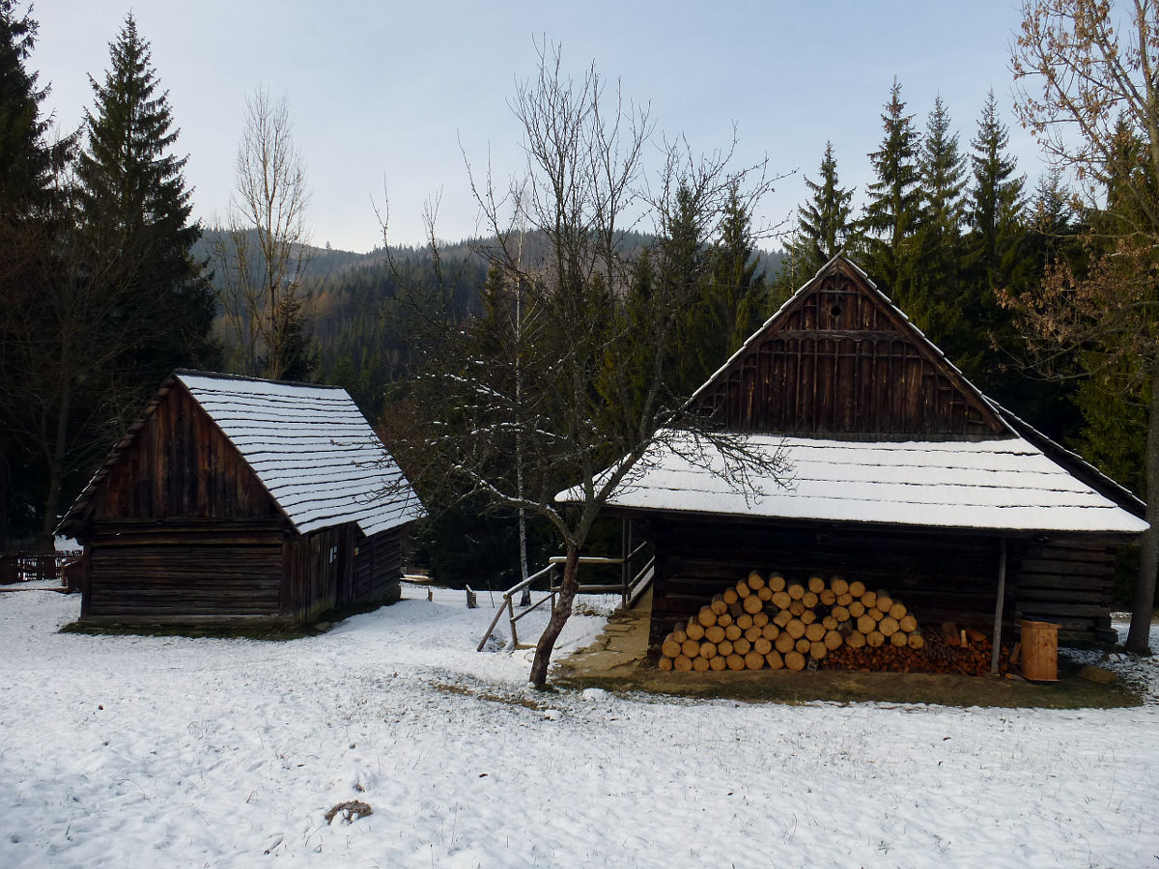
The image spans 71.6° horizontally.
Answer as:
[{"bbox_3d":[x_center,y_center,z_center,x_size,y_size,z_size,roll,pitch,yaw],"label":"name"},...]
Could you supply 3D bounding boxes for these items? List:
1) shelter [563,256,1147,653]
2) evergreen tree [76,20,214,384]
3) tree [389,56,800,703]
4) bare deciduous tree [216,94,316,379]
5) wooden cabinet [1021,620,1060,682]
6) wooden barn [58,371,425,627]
[{"bbox_3d":[4.850,0.350,17.200,9.300,7.000,8.600,0,0,9],"label":"shelter"},{"bbox_3d":[-19.400,-7.200,36.000,6.400,23.500,6.400,0,0,0],"label":"evergreen tree"},{"bbox_3d":[0.160,-0.970,11.800,5.800,9.400,5.300,0,0,0],"label":"tree"},{"bbox_3d":[-15.800,-6.400,40.500,5.000,22.000,4.800,0,0,0],"label":"bare deciduous tree"},{"bbox_3d":[7.150,3.400,12.500,0.480,0.860,0.480,0,0,10],"label":"wooden cabinet"},{"bbox_3d":[-7.850,1.400,20.200,5.900,5.300,6.900,0,0,12],"label":"wooden barn"}]

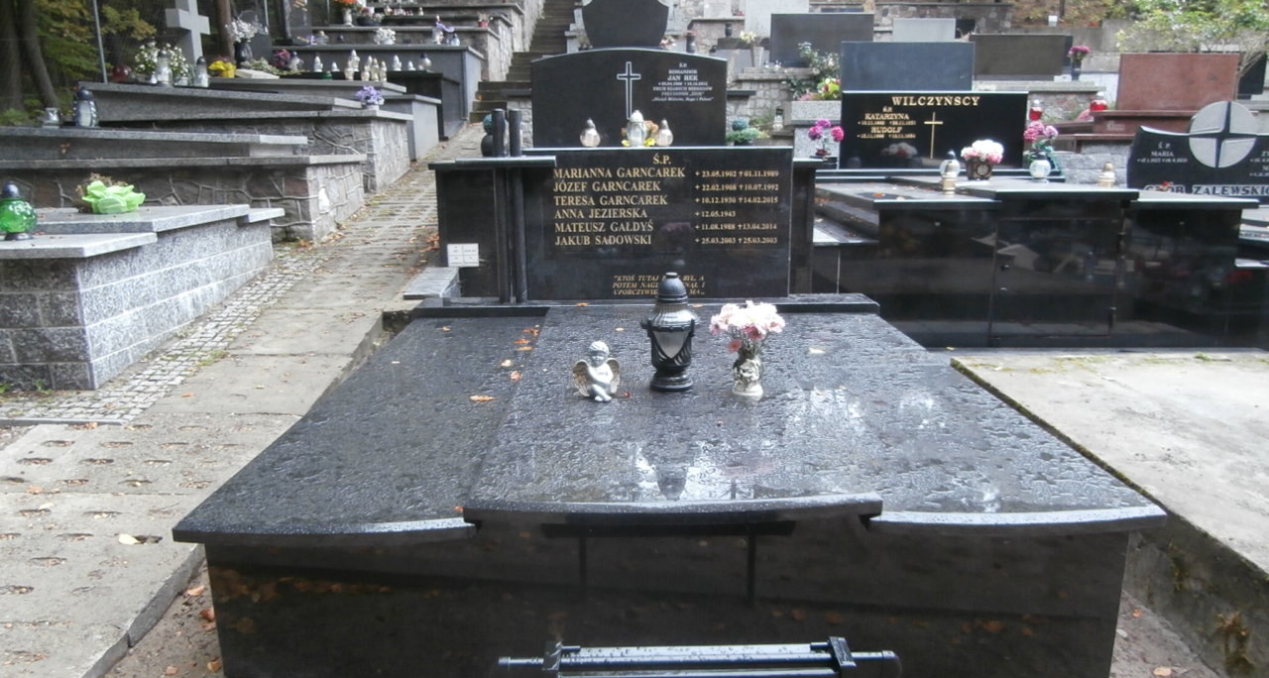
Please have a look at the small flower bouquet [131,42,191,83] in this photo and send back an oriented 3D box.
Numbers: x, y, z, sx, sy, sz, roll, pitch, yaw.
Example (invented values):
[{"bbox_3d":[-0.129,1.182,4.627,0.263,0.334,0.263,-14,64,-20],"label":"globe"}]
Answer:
[{"bbox_3d":[-4.885,-2.849,9.080,0.530,0.430,0.470,-5,14,-18],"label":"small flower bouquet"}]

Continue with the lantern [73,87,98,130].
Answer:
[{"bbox_3d":[-4.413,-1.858,7.062,0.185,0.345,0.185,-1,13,-1],"label":"lantern"}]

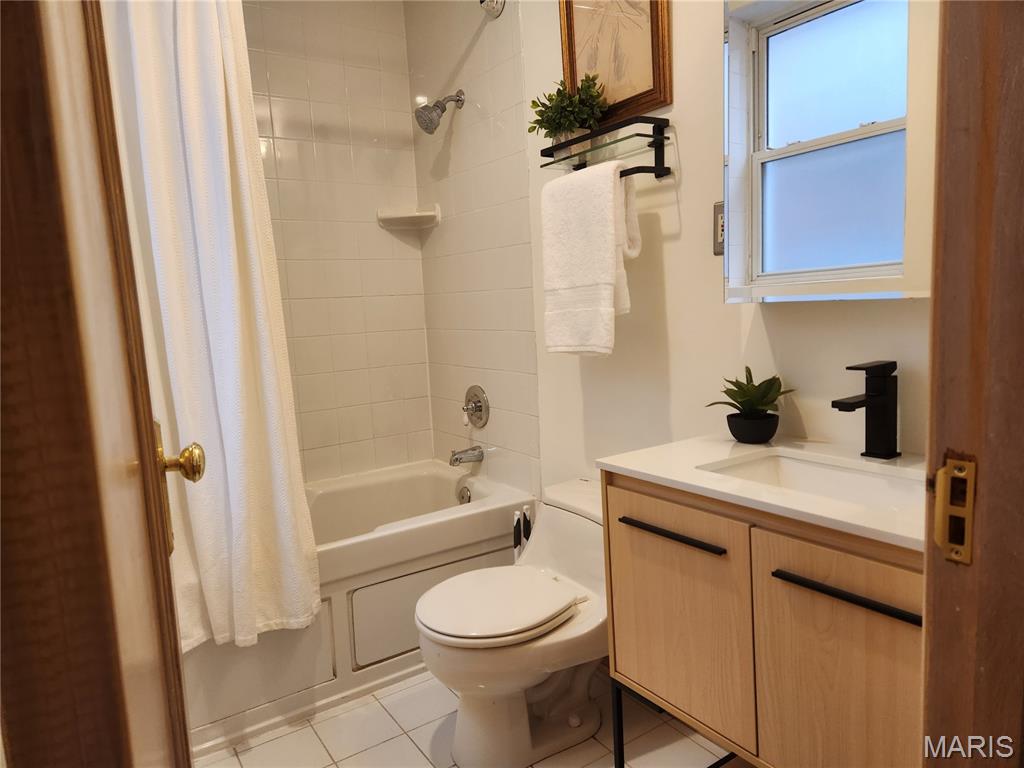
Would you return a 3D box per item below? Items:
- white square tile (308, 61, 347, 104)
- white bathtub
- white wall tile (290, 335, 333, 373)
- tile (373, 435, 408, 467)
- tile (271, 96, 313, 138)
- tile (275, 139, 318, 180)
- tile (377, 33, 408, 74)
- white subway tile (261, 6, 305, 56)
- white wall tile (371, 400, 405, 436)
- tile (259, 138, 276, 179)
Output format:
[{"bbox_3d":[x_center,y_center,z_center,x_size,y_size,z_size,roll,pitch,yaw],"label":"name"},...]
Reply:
[{"bbox_3d":[-0.734,-1.198,2.711,0.153,0.152,0.010,-8,9,-35],"label":"white square tile"},{"bbox_3d":[-0.756,0.701,2.404,1.524,0.470,0.790,-8,9,-33],"label":"white bathtub"},{"bbox_3d":[-0.809,-0.115,2.771,0.153,0.153,0.009,-8,9,-35],"label":"white wall tile"},{"bbox_3d":[-0.531,0.296,3.000,0.153,0.135,0.010,-8,9,-33],"label":"tile"},{"bbox_3d":[-0.854,-1.030,2.646,0.153,0.153,0.009,-8,9,-35],"label":"tile"},{"bbox_3d":[-0.845,-0.875,2.663,0.153,0.152,0.010,-8,9,-35],"label":"tile"},{"bbox_3d":[-0.500,-1.389,2.863,0.124,0.152,0.010,-8,9,-33],"label":"tile"},{"bbox_3d":[-0.869,-1.334,2.604,0.153,0.153,0.009,-8,9,-35],"label":"white subway tile"},{"bbox_3d":[-0.531,0.152,2.940,0.151,0.149,0.010,-8,10,-35],"label":"white wall tile"},{"bbox_3d":[-0.957,-0.843,2.534,0.151,0.149,0.010,-8,10,-35],"label":"tile"}]

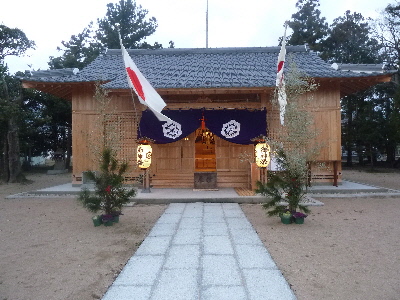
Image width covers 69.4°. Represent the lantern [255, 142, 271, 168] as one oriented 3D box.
[{"bbox_3d":[1.950,0.170,9.000,0.470,0.780,0.470,-1,0,1],"label":"lantern"}]

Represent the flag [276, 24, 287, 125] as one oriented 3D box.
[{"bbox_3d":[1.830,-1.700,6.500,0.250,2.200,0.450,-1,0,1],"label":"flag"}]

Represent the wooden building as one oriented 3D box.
[{"bbox_3d":[0.200,-1.800,12.600,12.400,6.350,9.400,-1,0,1],"label":"wooden building"}]

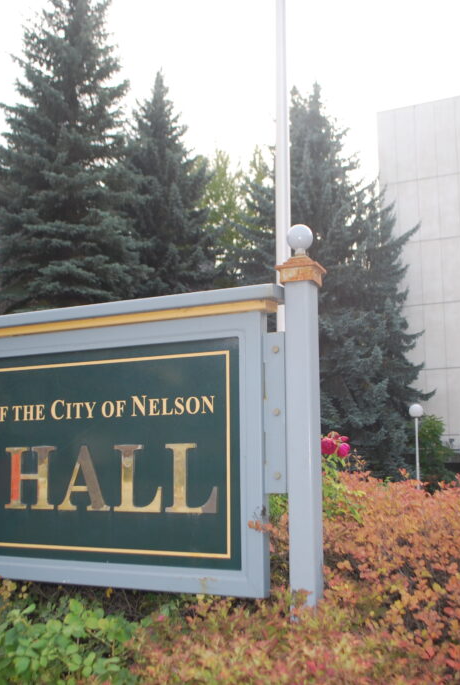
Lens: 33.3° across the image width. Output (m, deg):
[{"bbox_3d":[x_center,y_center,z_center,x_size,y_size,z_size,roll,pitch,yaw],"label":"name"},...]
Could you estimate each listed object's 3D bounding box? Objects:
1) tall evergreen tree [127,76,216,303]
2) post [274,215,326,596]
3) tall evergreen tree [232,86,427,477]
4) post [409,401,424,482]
[{"bbox_3d":[-2.420,-1.969,25.018,4.600,14.482,4.600,-1,-8,0],"label":"tall evergreen tree"},{"bbox_3d":[0.300,0.307,3.100,0.163,1.611,0.163,-5,-9,27],"label":"post"},{"bbox_3d":[2.863,-1.477,22.417,5.500,12.687,5.500,-1,-8,0],"label":"tall evergreen tree"},{"bbox_3d":[4.966,3.101,20.259,0.380,2.983,0.380,-1,-8,0],"label":"post"}]

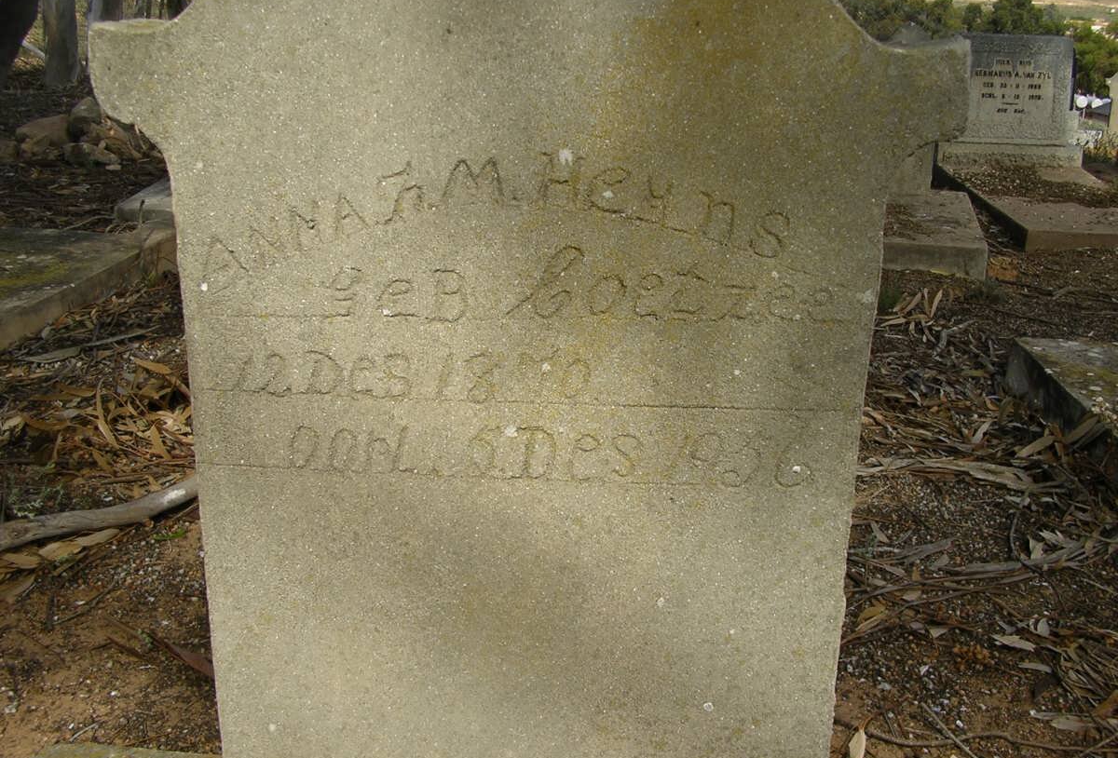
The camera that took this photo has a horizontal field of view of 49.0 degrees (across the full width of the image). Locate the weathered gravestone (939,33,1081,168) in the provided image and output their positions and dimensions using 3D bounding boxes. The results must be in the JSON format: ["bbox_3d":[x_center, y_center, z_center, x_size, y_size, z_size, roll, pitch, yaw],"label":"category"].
[{"bbox_3d":[2.842,-1.748,7.665,0.885,0.800,0.240,2,19,5],"label":"weathered gravestone"}]

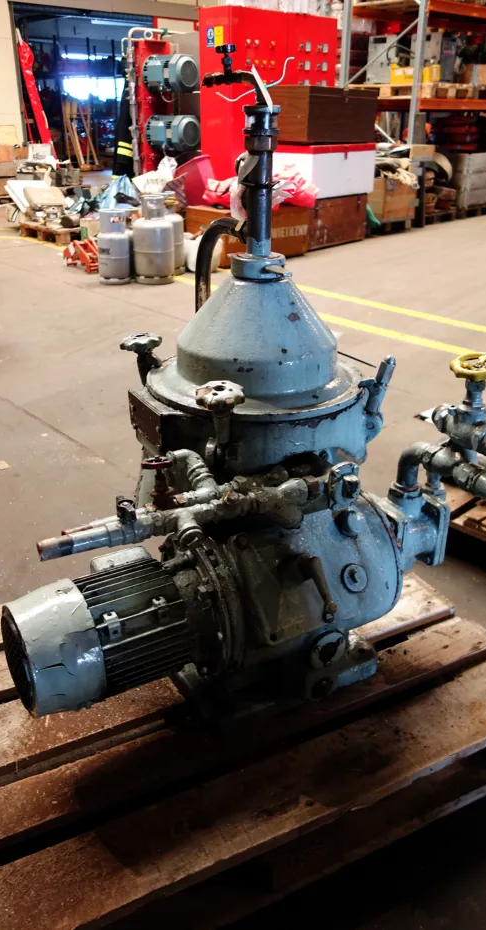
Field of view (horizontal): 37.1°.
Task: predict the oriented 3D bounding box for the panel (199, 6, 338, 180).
[{"bbox_3d":[0.261,-3.341,7.226,1.357,1.971,0.435,-21,33,-36],"label":"panel"}]

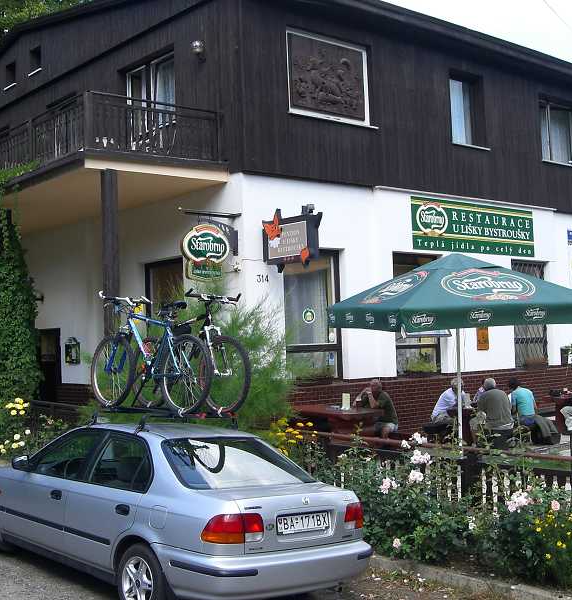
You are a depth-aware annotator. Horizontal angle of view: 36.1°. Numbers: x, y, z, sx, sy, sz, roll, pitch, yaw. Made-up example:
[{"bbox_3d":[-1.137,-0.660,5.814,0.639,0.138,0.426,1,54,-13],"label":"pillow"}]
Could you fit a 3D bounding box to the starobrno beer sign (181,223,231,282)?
[{"bbox_3d":[-1.350,-0.789,14.599,0.900,0.920,0.130,1,-5,-40],"label":"starobrno beer sign"}]

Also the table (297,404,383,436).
[{"bbox_3d":[0.743,2.156,14.111,0.800,0.750,1.800,1,-5,-40],"label":"table"}]

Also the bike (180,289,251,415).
[{"bbox_3d":[-0.890,0.475,8.033,0.600,1.060,1.760,6,-5,-45],"label":"bike"}]

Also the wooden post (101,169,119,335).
[{"bbox_3d":[-2.568,0.326,12.889,0.180,4.400,0.180,0,-3,-41],"label":"wooden post"}]

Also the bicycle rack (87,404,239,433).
[{"bbox_3d":[-1.038,1.063,7.778,1.200,0.210,1.500,6,-5,-45],"label":"bicycle rack"}]

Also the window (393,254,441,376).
[{"bbox_3d":[2.643,0.274,17.799,1.440,2.420,0.150,1,-5,-40],"label":"window"}]

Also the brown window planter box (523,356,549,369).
[{"bbox_3d":[5.483,1.291,18.986,0.750,0.270,0.250,0,-3,-41],"label":"brown window planter box"}]

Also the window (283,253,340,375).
[{"bbox_3d":[0.468,0.259,14.901,1.200,2.150,0.150,0,-3,-41],"label":"window"}]

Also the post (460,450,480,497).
[{"bbox_3d":[1.926,2.074,9.069,0.130,0.990,0.130,1,-5,-41],"label":"post"}]

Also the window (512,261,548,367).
[{"bbox_3d":[5.276,0.307,19.004,1.200,2.280,0.150,0,-3,-41],"label":"window"}]

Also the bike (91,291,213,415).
[{"bbox_3d":[-1.192,0.456,7.658,0.580,1.030,1.740,6,-5,-45],"label":"bike"}]

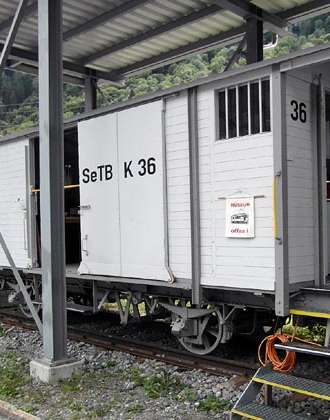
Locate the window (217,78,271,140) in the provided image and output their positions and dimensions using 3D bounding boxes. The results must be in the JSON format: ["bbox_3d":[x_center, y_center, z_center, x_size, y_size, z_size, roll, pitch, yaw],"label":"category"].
[{"bbox_3d":[0.817,-1.040,4.370,0.640,0.560,0.070,-2,-2,41],"label":"window"}]

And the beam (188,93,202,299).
[{"bbox_3d":[0.337,-0.163,4.720,0.085,2.430,0.090,-2,-2,41],"label":"beam"}]

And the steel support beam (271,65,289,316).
[{"bbox_3d":[1.122,-0.185,4.080,0.090,2.420,0.120,-2,-2,41],"label":"steel support beam"}]

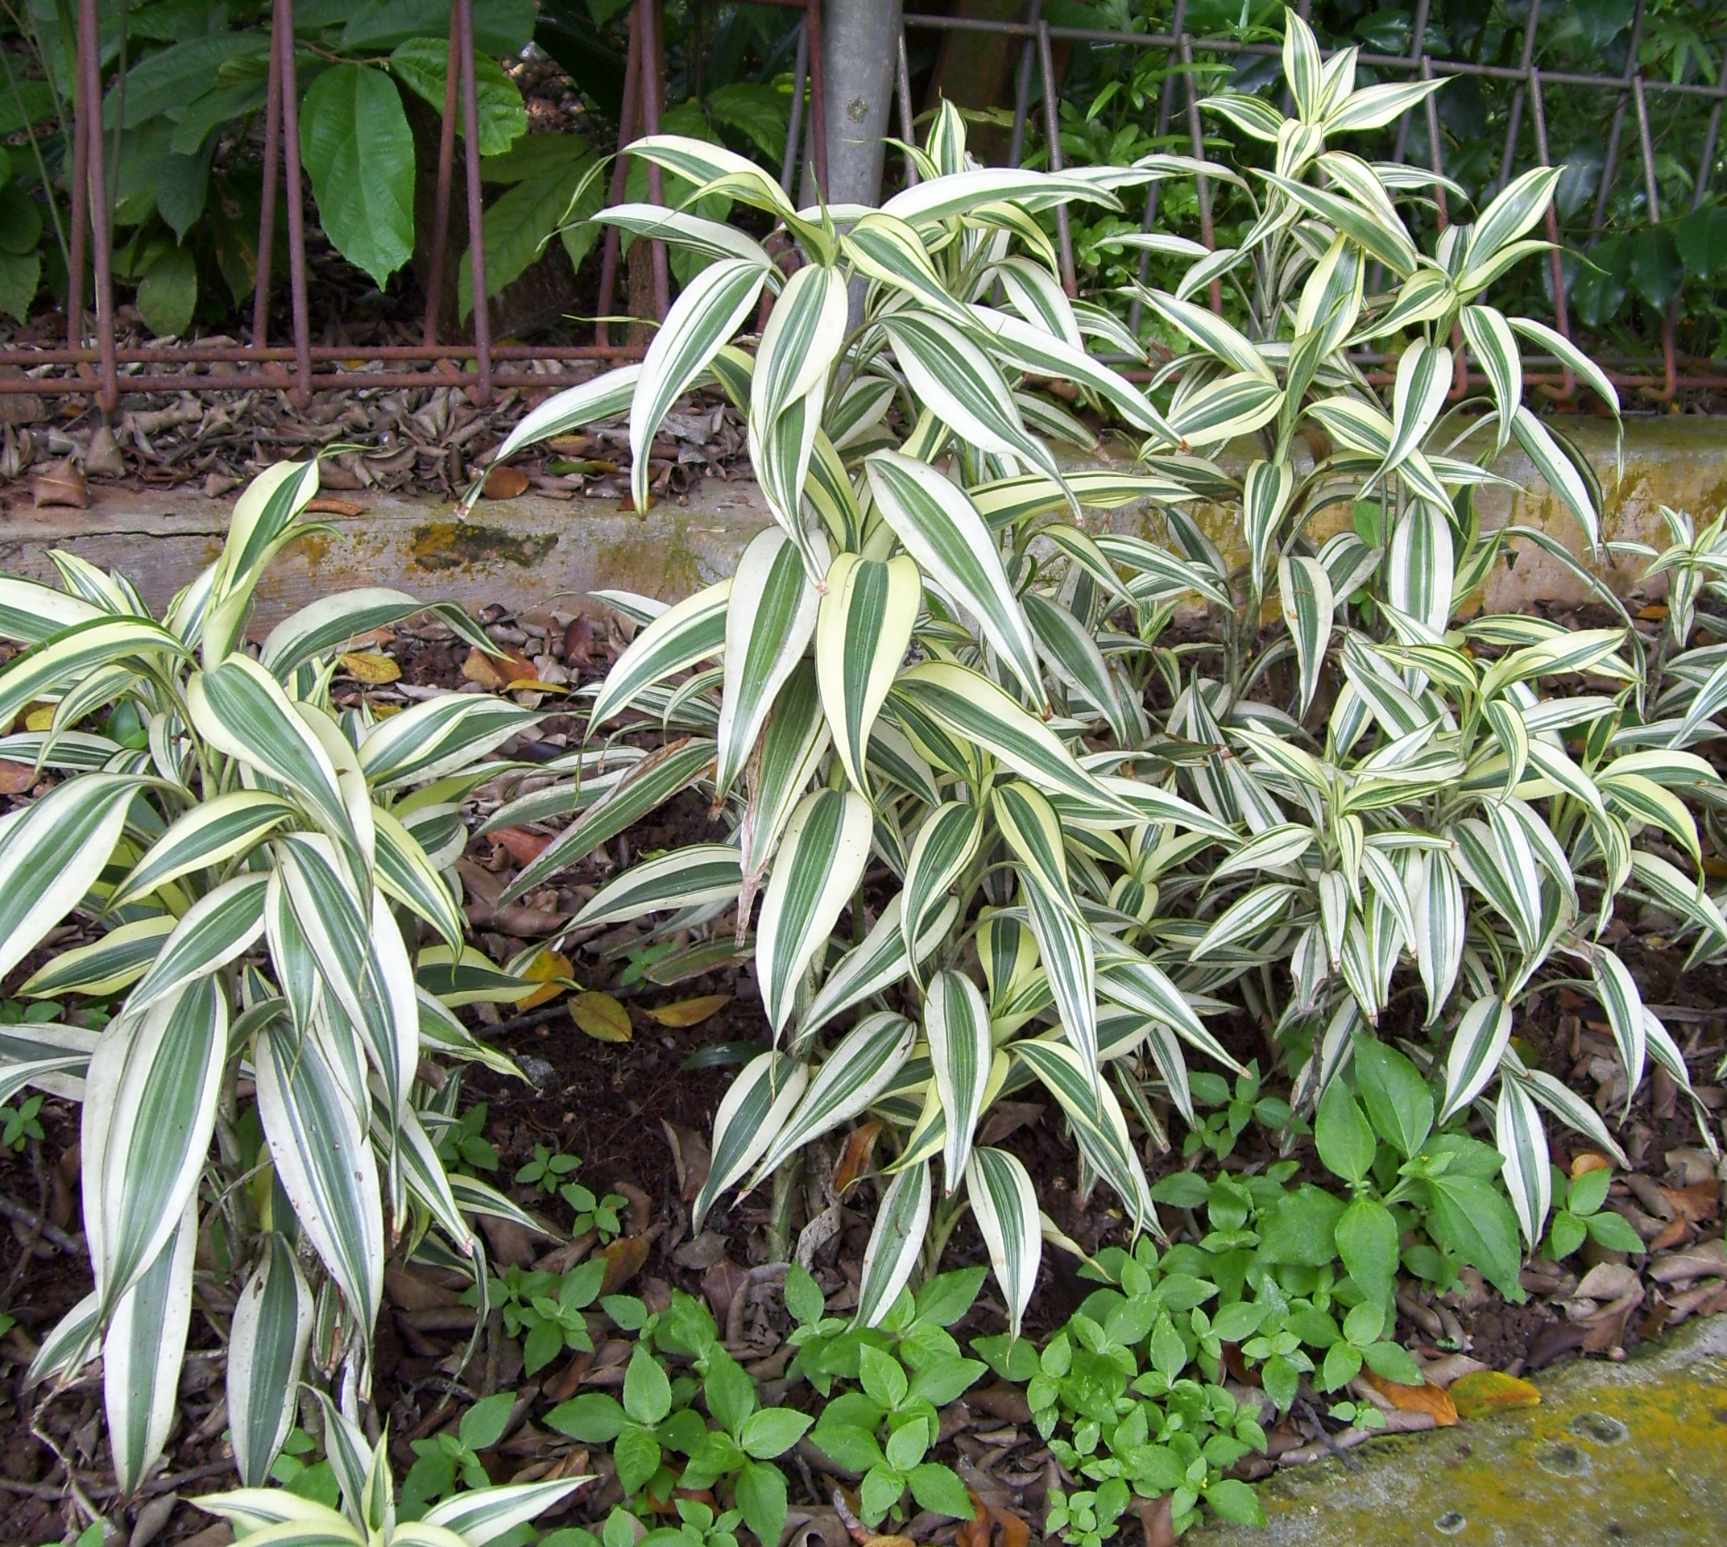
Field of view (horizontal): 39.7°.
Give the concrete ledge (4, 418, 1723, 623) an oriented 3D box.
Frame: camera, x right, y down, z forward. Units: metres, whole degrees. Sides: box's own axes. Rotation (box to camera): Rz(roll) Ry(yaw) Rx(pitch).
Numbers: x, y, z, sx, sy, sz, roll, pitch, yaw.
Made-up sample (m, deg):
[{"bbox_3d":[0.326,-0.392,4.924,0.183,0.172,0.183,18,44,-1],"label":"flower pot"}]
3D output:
[{"bbox_3d":[0.149,-0.215,2.095,1.950,0.125,0.170,-7,24,-29],"label":"concrete ledge"}]

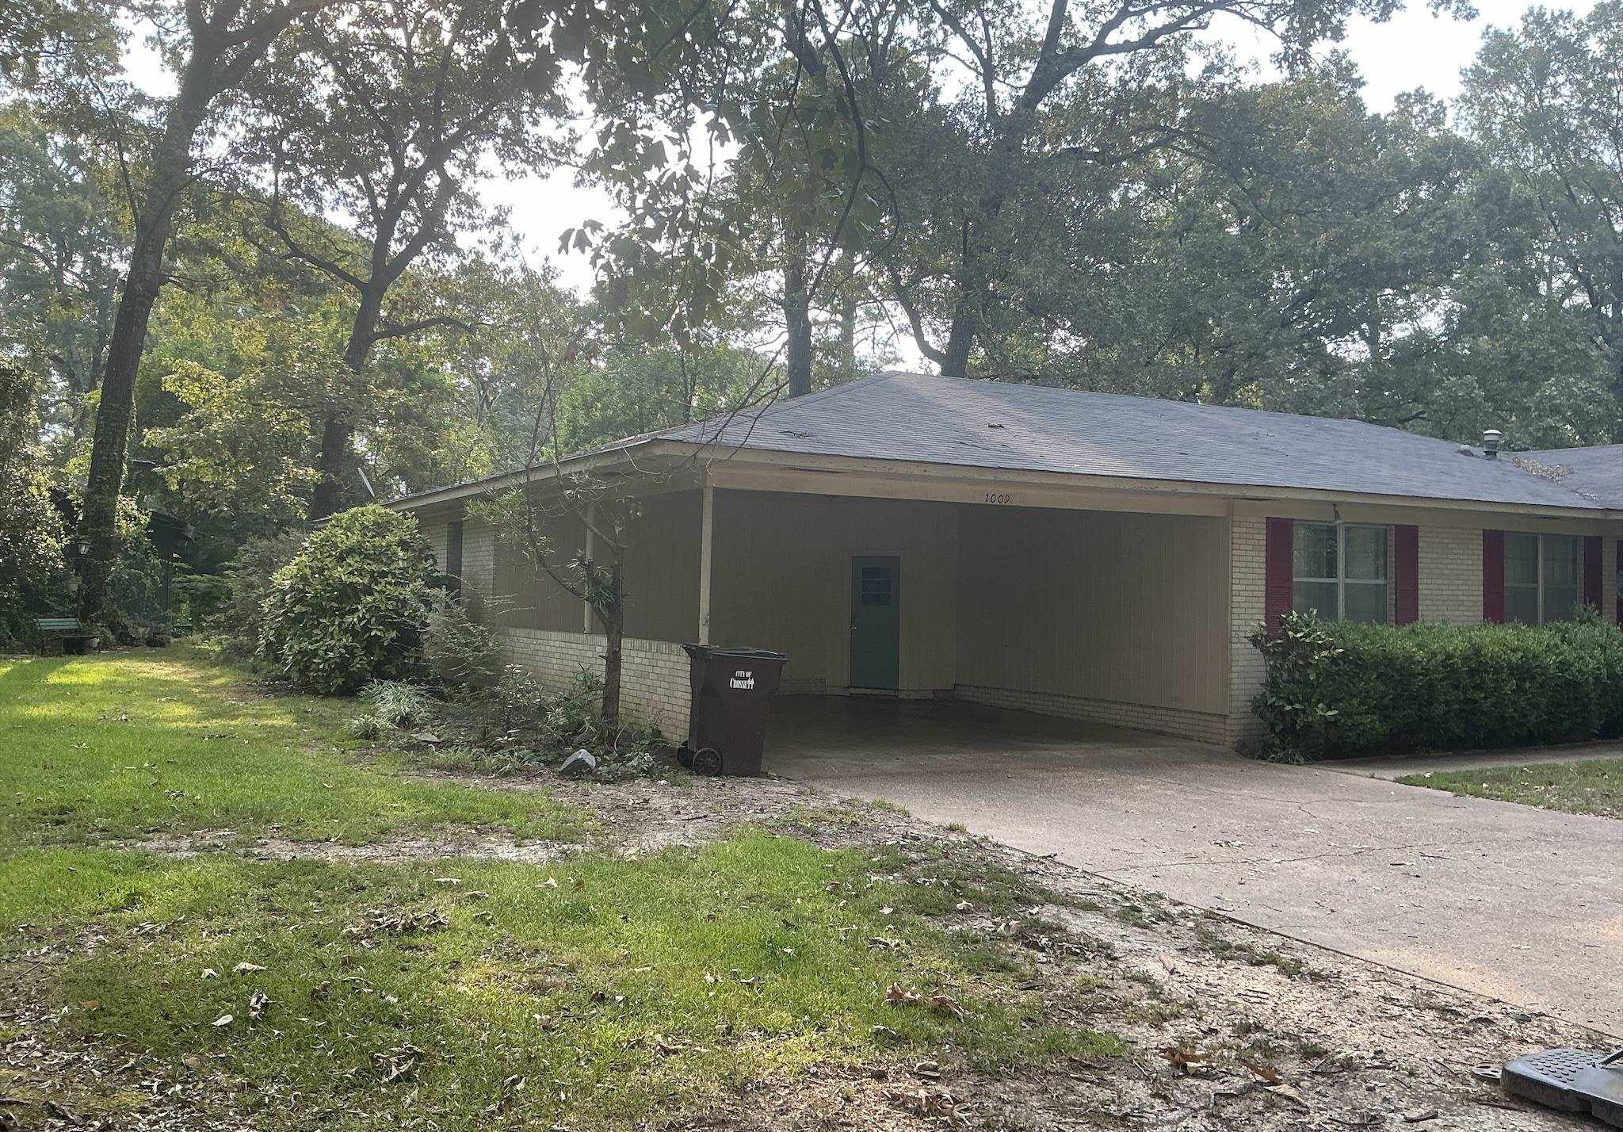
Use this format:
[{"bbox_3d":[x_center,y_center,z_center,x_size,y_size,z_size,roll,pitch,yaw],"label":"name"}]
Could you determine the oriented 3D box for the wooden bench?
[{"bbox_3d":[-15.301,1.465,27.007,0.580,0.790,1.220,1,-1,12],"label":"wooden bench"}]

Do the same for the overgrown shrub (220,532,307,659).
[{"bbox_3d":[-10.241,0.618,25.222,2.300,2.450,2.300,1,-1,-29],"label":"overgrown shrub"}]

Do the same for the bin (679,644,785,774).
[{"bbox_3d":[-0.704,1.289,11.910,0.830,1.110,0.680,1,-1,-18],"label":"bin"}]

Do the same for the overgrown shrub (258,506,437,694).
[{"bbox_3d":[-6.617,0.459,18.823,2.500,2.650,2.400,1,-1,-29],"label":"overgrown shrub"}]

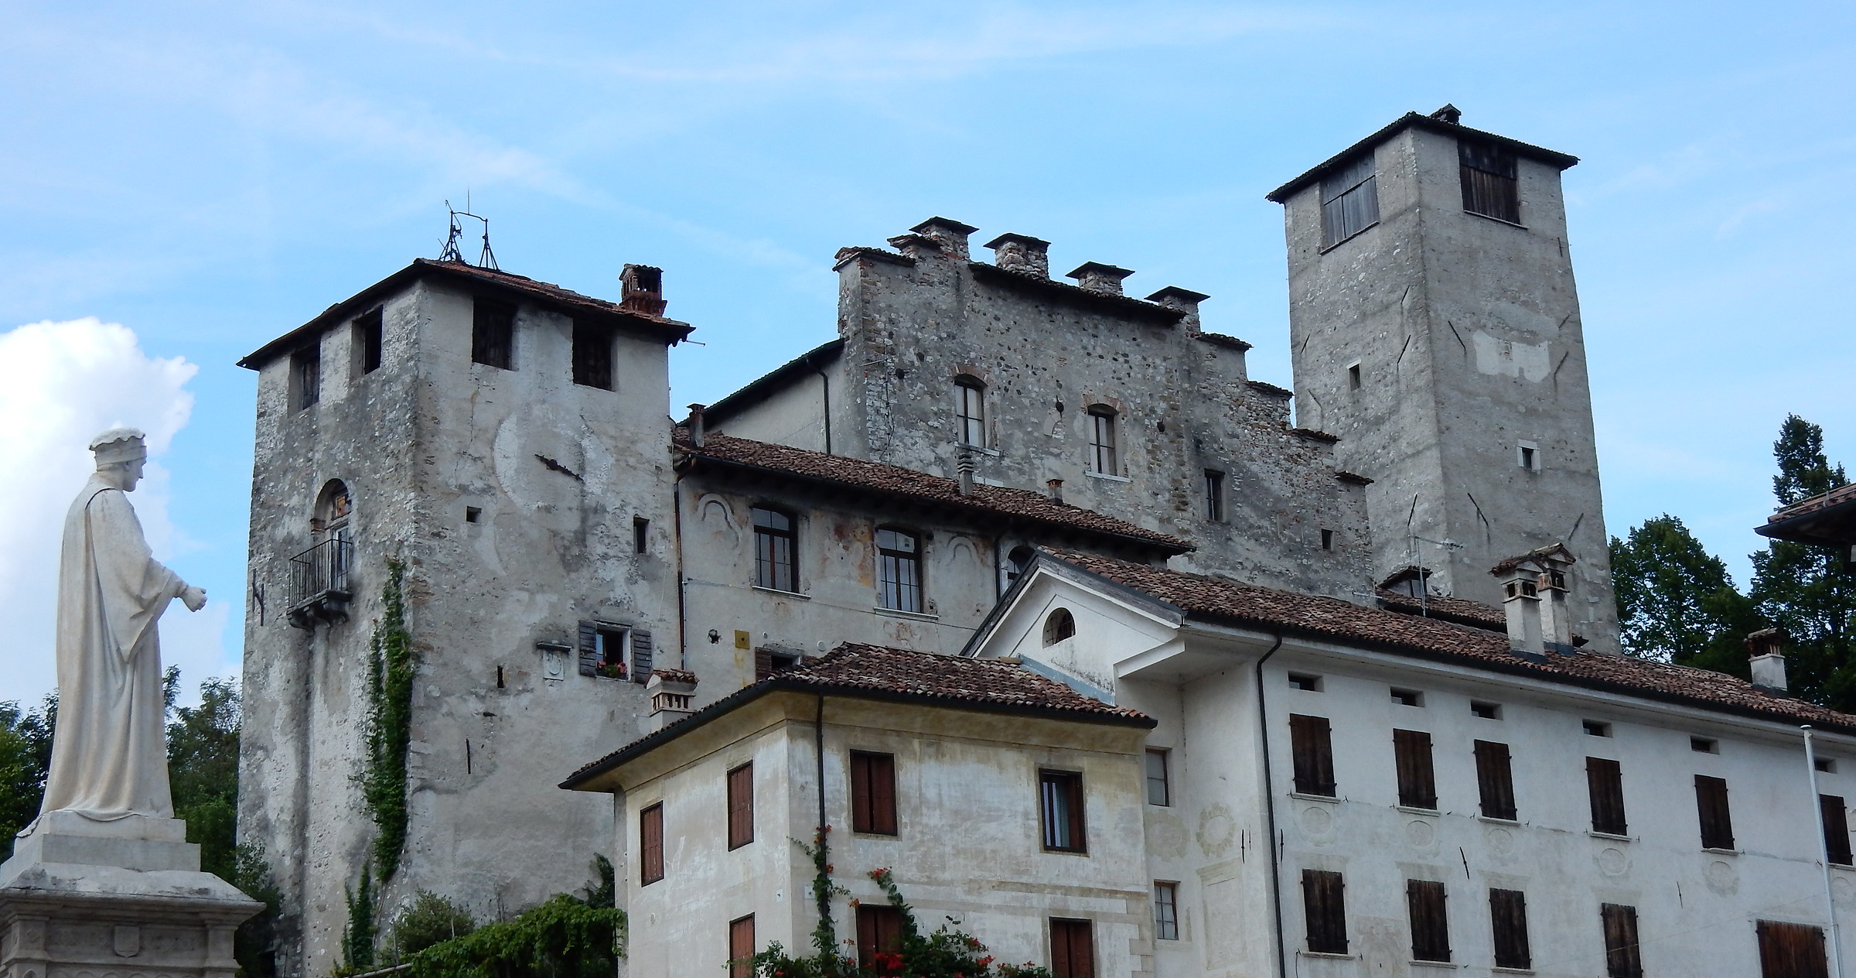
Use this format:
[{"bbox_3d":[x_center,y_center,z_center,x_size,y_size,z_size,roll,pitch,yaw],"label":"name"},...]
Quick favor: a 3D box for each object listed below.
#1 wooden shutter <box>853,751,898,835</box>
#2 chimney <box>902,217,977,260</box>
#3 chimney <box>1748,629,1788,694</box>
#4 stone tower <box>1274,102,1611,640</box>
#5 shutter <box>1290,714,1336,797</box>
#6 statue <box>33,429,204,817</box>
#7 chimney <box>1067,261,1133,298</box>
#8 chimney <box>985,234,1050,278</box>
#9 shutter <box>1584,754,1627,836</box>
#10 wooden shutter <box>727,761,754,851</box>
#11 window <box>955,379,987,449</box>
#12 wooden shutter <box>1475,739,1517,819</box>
[{"bbox_3d":[-1.034,5.828,61.546,0.957,1.624,0.080,9,-21,-31],"label":"wooden shutter"},{"bbox_3d":[0.478,-6.903,91.579,1.574,1.150,1.214,11,-21,-38],"label":"chimney"},{"bbox_3d":[20.290,4.306,77.806,0.540,1.500,0.680,11,-22,-35],"label":"chimney"},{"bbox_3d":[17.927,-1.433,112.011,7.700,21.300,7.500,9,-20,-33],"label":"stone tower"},{"bbox_3d":[6.841,4.736,57.111,0.993,1.412,0.060,11,-21,-38],"label":"shutter"},{"bbox_3d":[-5.002,0.821,20.070,0.913,2.500,0.750,7,-20,-28],"label":"statue"},{"bbox_3d":[5.418,-6.213,100.185,1.878,1.050,1.129,11,-21,-36],"label":"chimney"},{"bbox_3d":[2.782,-6.792,98.337,1.624,1.401,1.242,11,-21,-36],"label":"chimney"},{"bbox_3d":[13.604,6.167,64.447,0.991,1.516,0.060,11,-21,-36],"label":"shutter"},{"bbox_3d":[-3.411,5.801,58.759,0.060,1.482,0.953,8,-20,-30],"label":"wooden shutter"},{"bbox_3d":[1.106,-1.969,85.138,0.980,1.860,0.200,11,-22,-35],"label":"window"},{"bbox_3d":[10.620,5.451,60.150,0.971,1.452,0.060,11,-21,-38],"label":"wooden shutter"}]

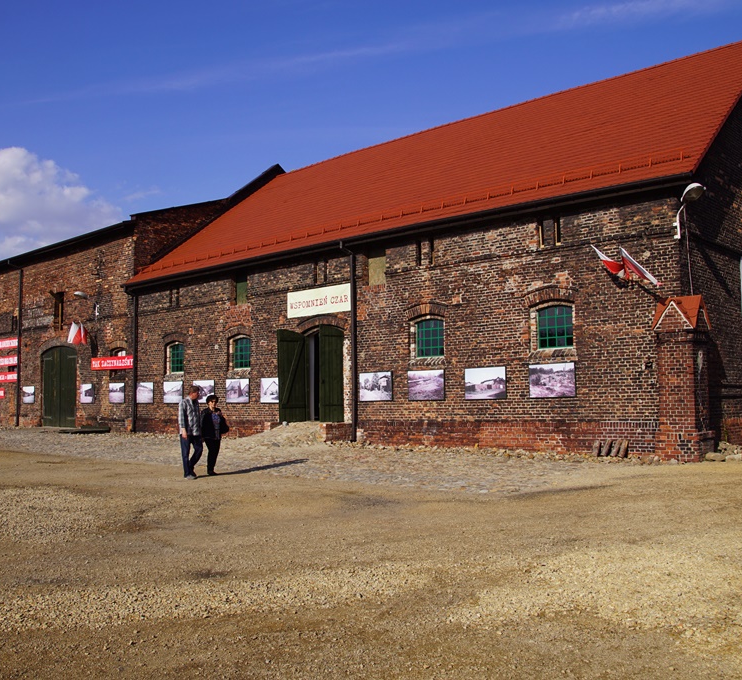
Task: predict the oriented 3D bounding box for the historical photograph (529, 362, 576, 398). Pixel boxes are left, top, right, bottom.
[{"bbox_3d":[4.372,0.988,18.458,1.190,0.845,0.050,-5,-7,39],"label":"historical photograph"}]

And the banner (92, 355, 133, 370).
[{"bbox_3d":[-10.292,0.927,30.510,3.174,0.483,0.040,-5,-7,41],"label":"banner"}]

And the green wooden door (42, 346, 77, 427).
[{"bbox_3d":[-14.482,2.181,35.768,3.340,3.740,0.150,-4,-6,41],"label":"green wooden door"}]

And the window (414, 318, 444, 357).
[{"bbox_3d":[1.674,-0.056,21.018,0.971,1.036,0.120,-5,-7,39],"label":"window"}]

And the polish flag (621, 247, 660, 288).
[{"bbox_3d":[5.958,-1.606,16.941,0.900,0.800,0.270,0,-4,-16],"label":"polish flag"}]

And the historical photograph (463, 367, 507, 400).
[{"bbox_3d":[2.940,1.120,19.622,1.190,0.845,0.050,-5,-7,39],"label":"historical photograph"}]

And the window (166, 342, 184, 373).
[{"bbox_3d":[-7.540,0.687,29.864,1.180,1.260,0.250,-4,-6,41],"label":"window"}]

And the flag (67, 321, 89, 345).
[{"bbox_3d":[-12.704,-0.326,33.222,0.850,1.000,0.600,-4,-6,41],"label":"flag"}]

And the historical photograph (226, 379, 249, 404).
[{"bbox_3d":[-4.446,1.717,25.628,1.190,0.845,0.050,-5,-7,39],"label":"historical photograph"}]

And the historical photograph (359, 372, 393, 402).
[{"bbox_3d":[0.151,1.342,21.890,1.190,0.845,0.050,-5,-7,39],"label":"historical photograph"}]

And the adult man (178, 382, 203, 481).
[{"bbox_3d":[-3.340,1.718,14.226,0.420,1.706,0.500,-5,-7,42],"label":"adult man"}]

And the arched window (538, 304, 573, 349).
[{"bbox_3d":[4.543,-0.324,18.688,0.963,1.053,0.120,-5,-7,39],"label":"arched window"}]

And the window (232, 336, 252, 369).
[{"bbox_3d":[-4.565,0.459,27.291,1.180,1.260,0.250,-4,-6,41],"label":"window"}]

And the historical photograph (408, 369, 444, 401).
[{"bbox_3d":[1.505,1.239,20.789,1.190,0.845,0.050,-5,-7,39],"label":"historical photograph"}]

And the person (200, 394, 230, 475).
[{"bbox_3d":[-3.120,1.888,15.200,0.380,1.590,0.520,-4,-5,37],"label":"person"}]

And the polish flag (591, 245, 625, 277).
[{"bbox_3d":[5.320,-1.722,16.860,0.807,0.738,0.350,-5,-7,39],"label":"polish flag"}]

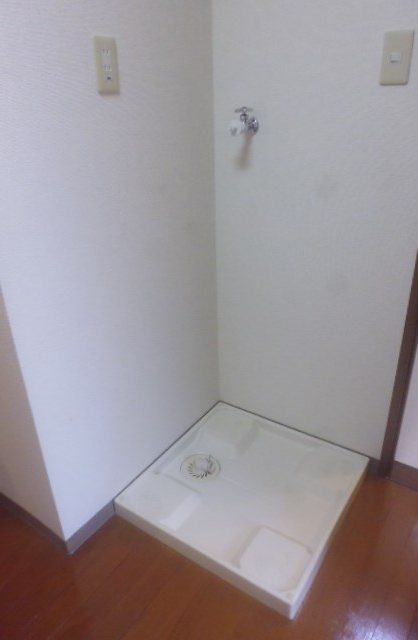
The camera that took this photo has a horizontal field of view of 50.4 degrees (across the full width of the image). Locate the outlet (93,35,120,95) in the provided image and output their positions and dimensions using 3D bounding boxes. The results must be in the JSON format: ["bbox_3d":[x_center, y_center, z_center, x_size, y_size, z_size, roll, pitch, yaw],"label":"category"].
[{"bbox_3d":[-0.235,-0.600,1.051,0.012,0.116,0.068,15,31,32],"label":"outlet"}]

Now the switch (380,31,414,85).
[{"bbox_3d":[0.457,-0.637,1.083,0.068,0.116,0.012,15,31,32],"label":"switch"}]

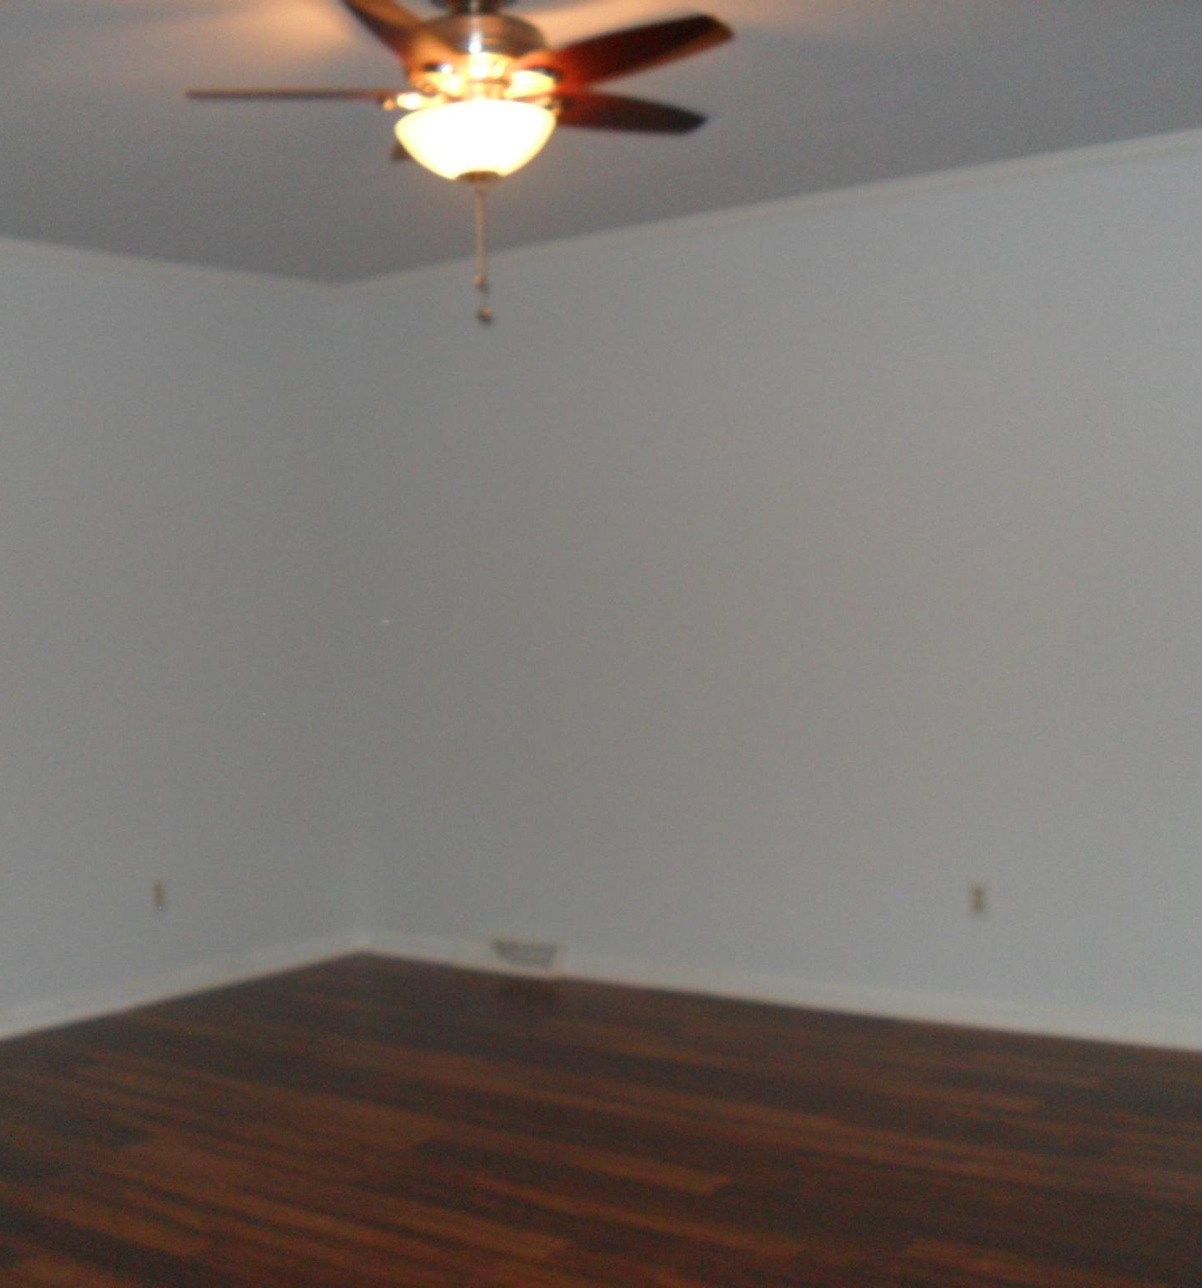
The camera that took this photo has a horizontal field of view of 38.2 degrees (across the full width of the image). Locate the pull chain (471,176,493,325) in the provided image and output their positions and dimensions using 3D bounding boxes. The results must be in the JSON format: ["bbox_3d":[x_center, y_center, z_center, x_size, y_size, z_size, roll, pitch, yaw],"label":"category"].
[{"bbox_3d":[-0.216,-0.716,3.163,0.030,0.270,0.030,-2,2,0],"label":"pull chain"}]

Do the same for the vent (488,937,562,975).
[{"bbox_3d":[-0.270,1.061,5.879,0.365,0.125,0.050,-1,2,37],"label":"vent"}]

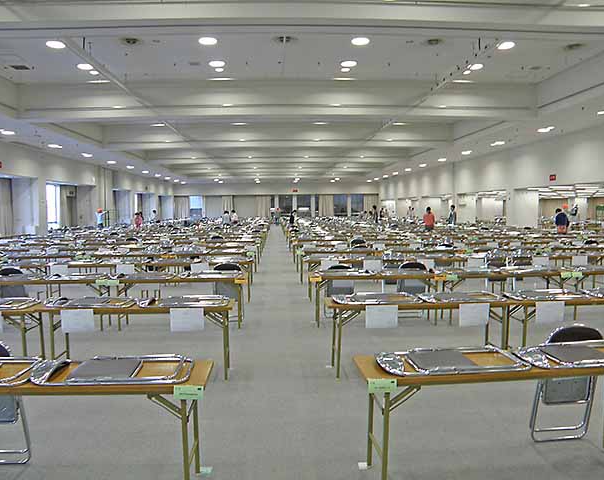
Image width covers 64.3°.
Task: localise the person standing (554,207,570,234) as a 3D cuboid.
[{"bbox_3d":[9.168,-0.269,16.918,0.500,1.640,0.360,0,4,-5],"label":"person standing"}]

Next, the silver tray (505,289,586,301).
[{"bbox_3d":[2.587,0.581,5.128,0.830,0.060,0.440,0,4,-3],"label":"silver tray"}]

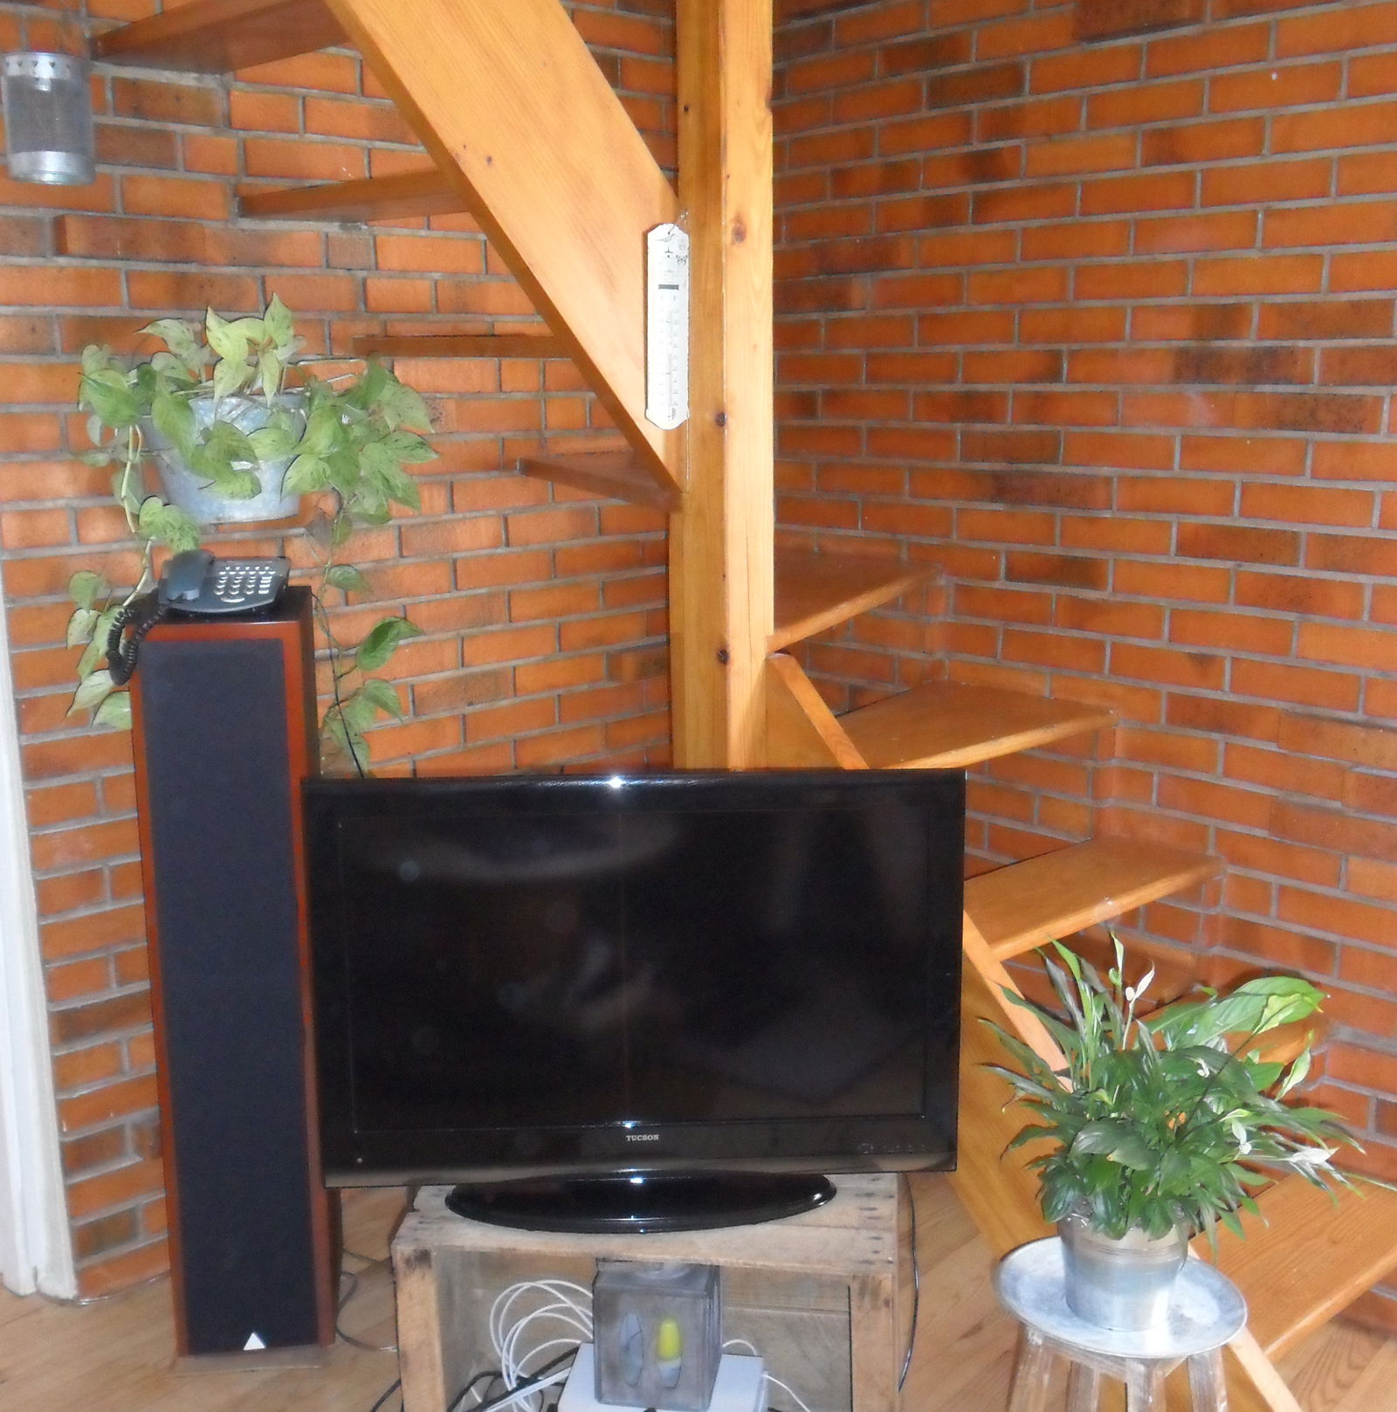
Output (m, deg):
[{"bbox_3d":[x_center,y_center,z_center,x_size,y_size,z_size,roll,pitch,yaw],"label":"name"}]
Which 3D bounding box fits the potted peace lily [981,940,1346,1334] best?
[{"bbox_3d":[0.516,0.455,1.880,0.375,0.405,0.330,0,11,0],"label":"potted peace lily"}]

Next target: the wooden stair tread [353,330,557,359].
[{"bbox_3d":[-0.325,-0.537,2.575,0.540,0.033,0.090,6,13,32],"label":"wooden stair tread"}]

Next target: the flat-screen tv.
[{"bbox_3d":[-0.065,0.349,2.131,0.787,0.550,0.200,-1,11,-2],"label":"flat-screen tv"}]

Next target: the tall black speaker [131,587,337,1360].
[{"bbox_3d":[-0.674,0.387,2.578,0.224,1.080,0.316,-2,11,-9],"label":"tall black speaker"}]

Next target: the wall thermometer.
[{"bbox_3d":[-0.041,-0.507,2.312,0.068,0.271,0.015,-8,13,-36],"label":"wall thermometer"}]

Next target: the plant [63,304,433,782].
[{"bbox_3d":[-0.664,-0.243,2.559,0.460,0.668,0.260,-10,14,-42],"label":"plant"}]

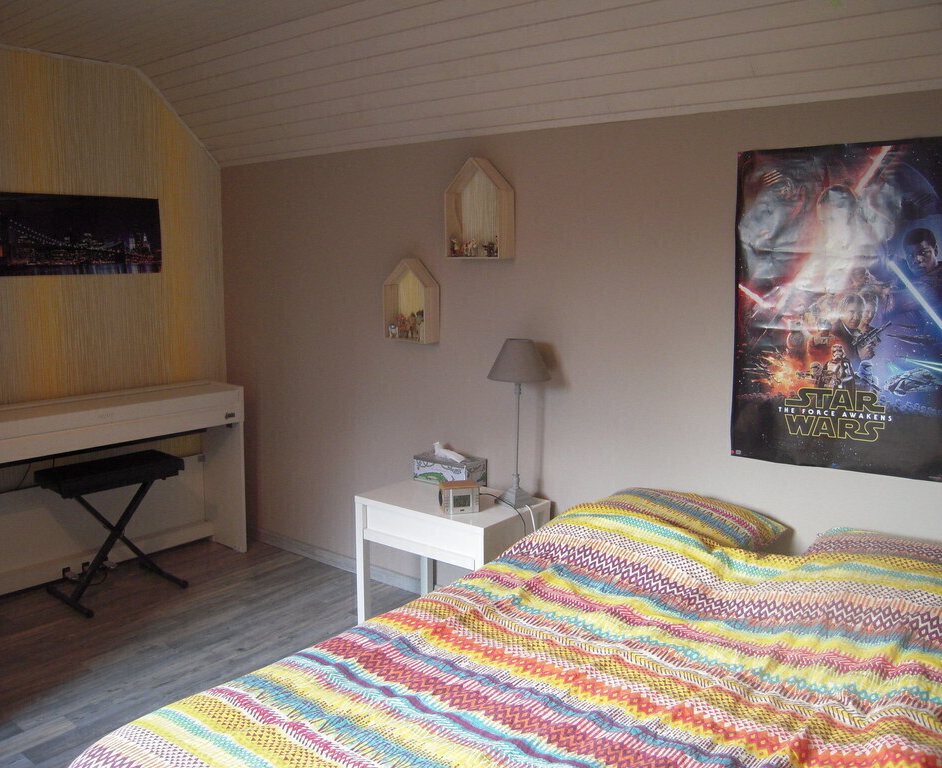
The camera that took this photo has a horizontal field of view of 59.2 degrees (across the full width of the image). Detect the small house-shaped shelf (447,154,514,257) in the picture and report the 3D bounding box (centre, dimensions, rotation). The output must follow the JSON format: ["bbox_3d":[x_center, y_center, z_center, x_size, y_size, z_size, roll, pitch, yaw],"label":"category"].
[{"bbox_3d":[0.038,-0.635,3.005,0.236,0.356,0.102,7,10,37],"label":"small house-shaped shelf"}]

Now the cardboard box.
[{"bbox_3d":[-0.084,0.343,3.217,0.258,0.095,0.120,7,10,37],"label":"cardboard box"}]

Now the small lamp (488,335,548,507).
[{"bbox_3d":[0.165,0.136,2.936,0.222,0.589,0.222,0,8,0],"label":"small lamp"}]

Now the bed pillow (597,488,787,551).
[{"bbox_3d":[0.550,0.464,2.482,0.650,0.165,0.460,7,10,37],"label":"bed pillow"}]

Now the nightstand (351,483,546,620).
[{"bbox_3d":[-0.070,0.682,3.063,0.590,0.532,0.405,7,10,37],"label":"nightstand"}]

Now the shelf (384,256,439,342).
[{"bbox_3d":[-0.233,-0.329,3.268,0.210,0.322,0.090,7,10,37],"label":"shelf"}]

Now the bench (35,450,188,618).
[{"bbox_3d":[-1.502,0.607,3.499,0.420,0.535,0.520,7,10,37],"label":"bench"}]

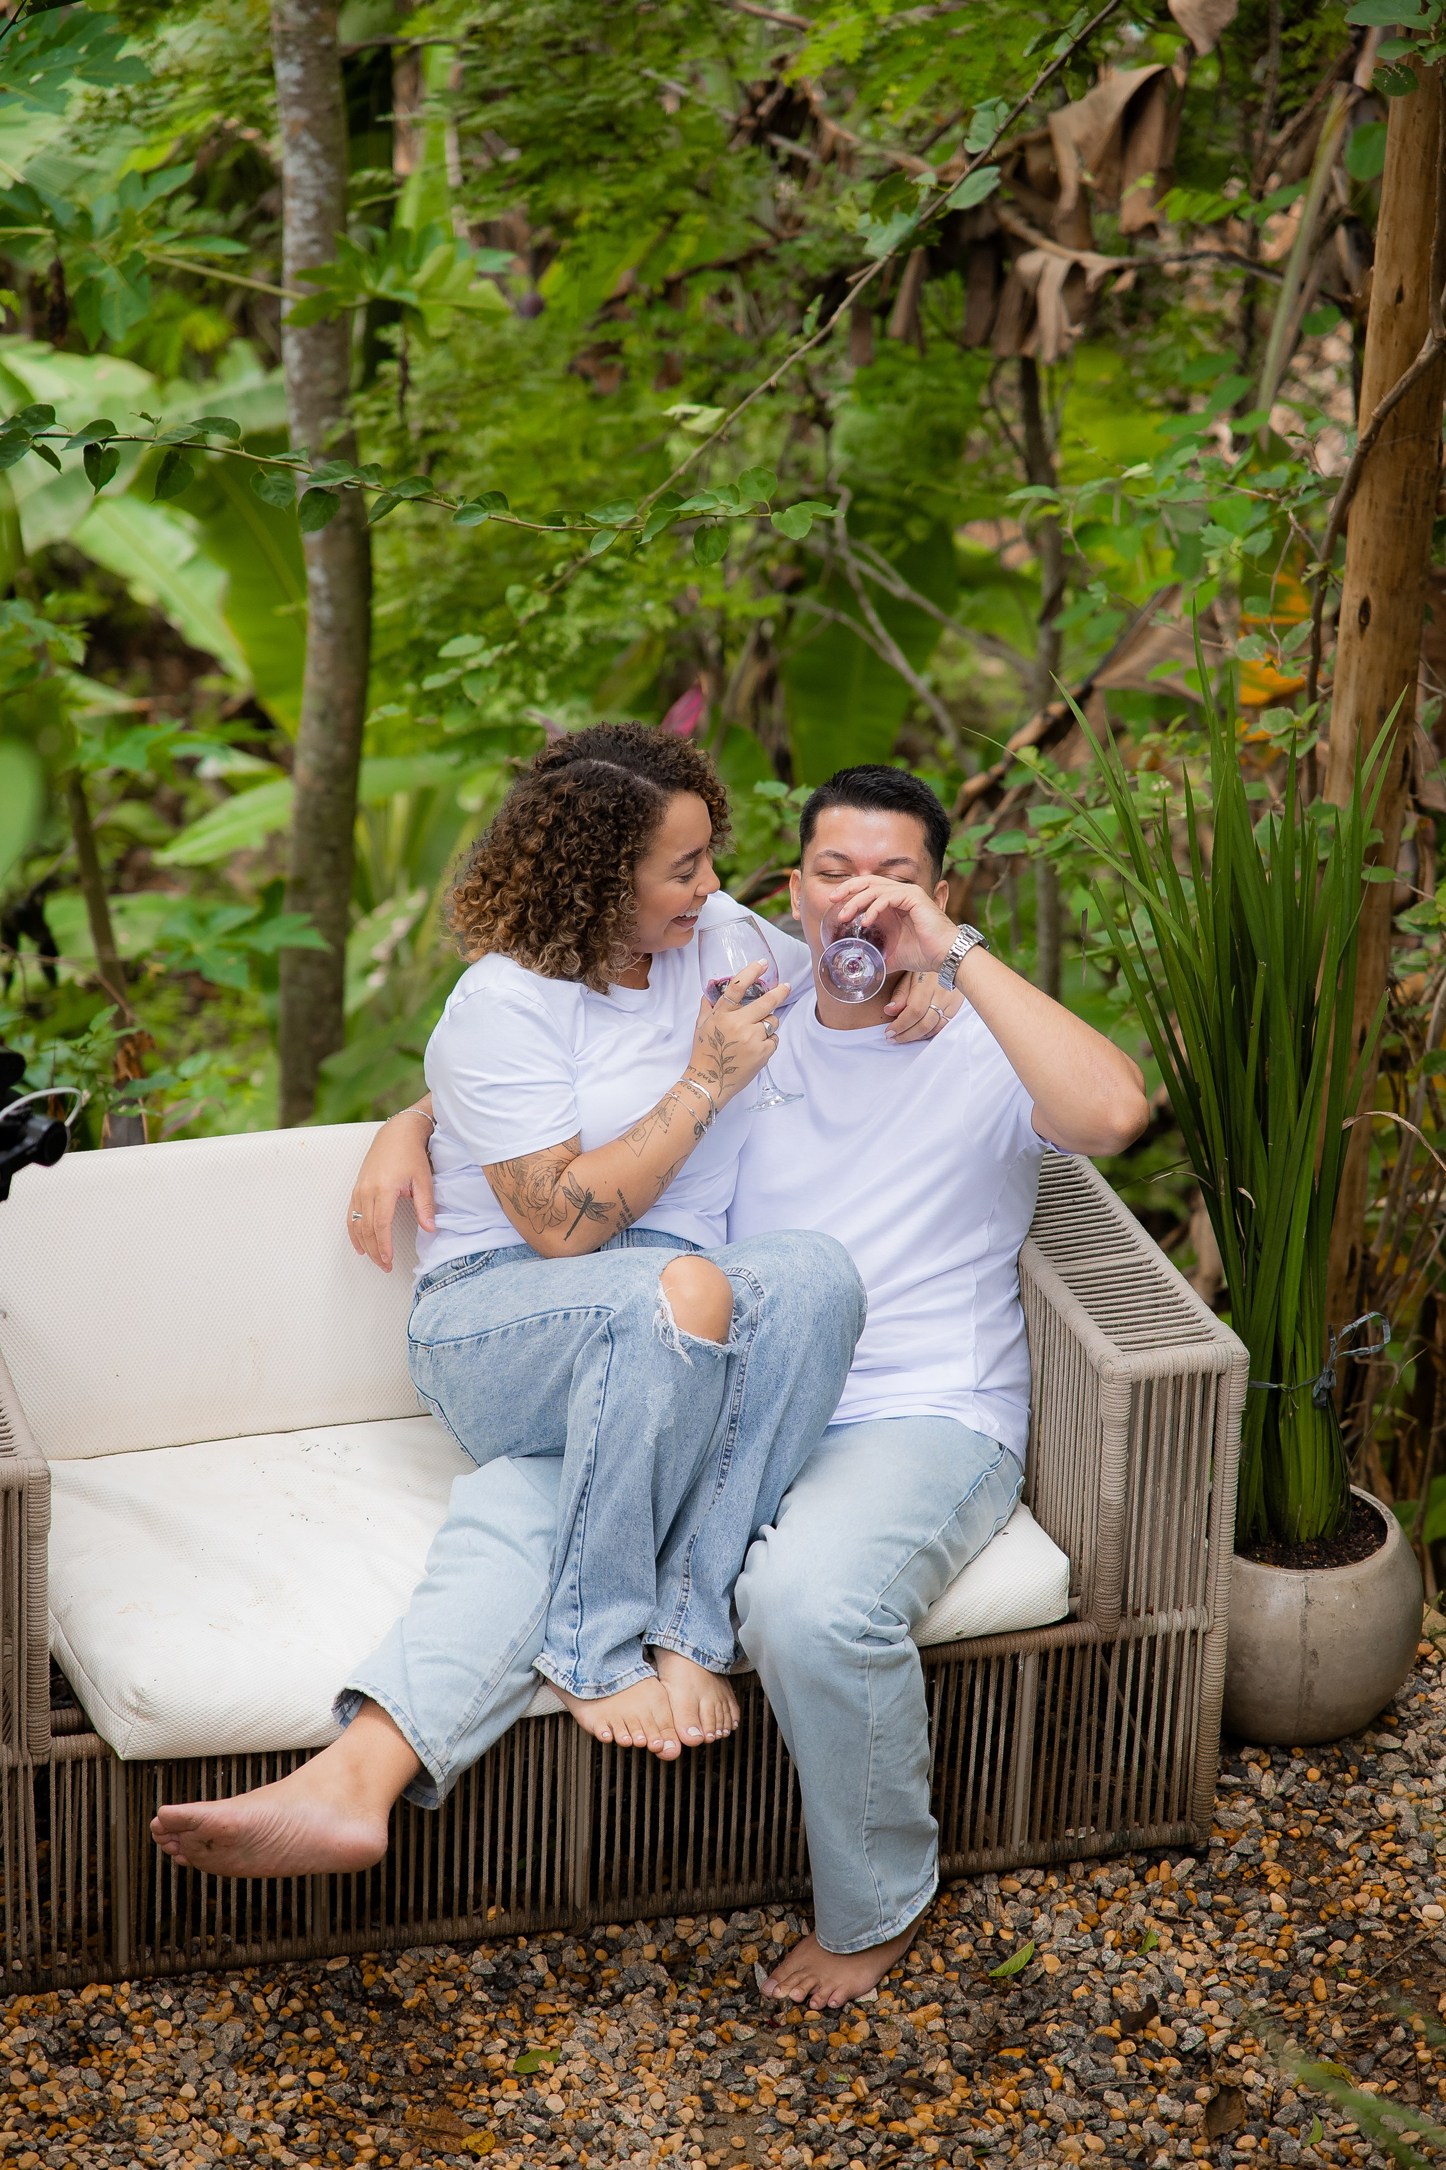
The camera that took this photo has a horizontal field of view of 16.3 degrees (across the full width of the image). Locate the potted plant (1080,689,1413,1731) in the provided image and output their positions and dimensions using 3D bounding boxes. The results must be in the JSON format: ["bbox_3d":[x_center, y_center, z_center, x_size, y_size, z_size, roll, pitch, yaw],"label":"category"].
[{"bbox_3d":[0.607,0.150,5.856,0.480,1.310,0.420,2,24,0],"label":"potted plant"}]

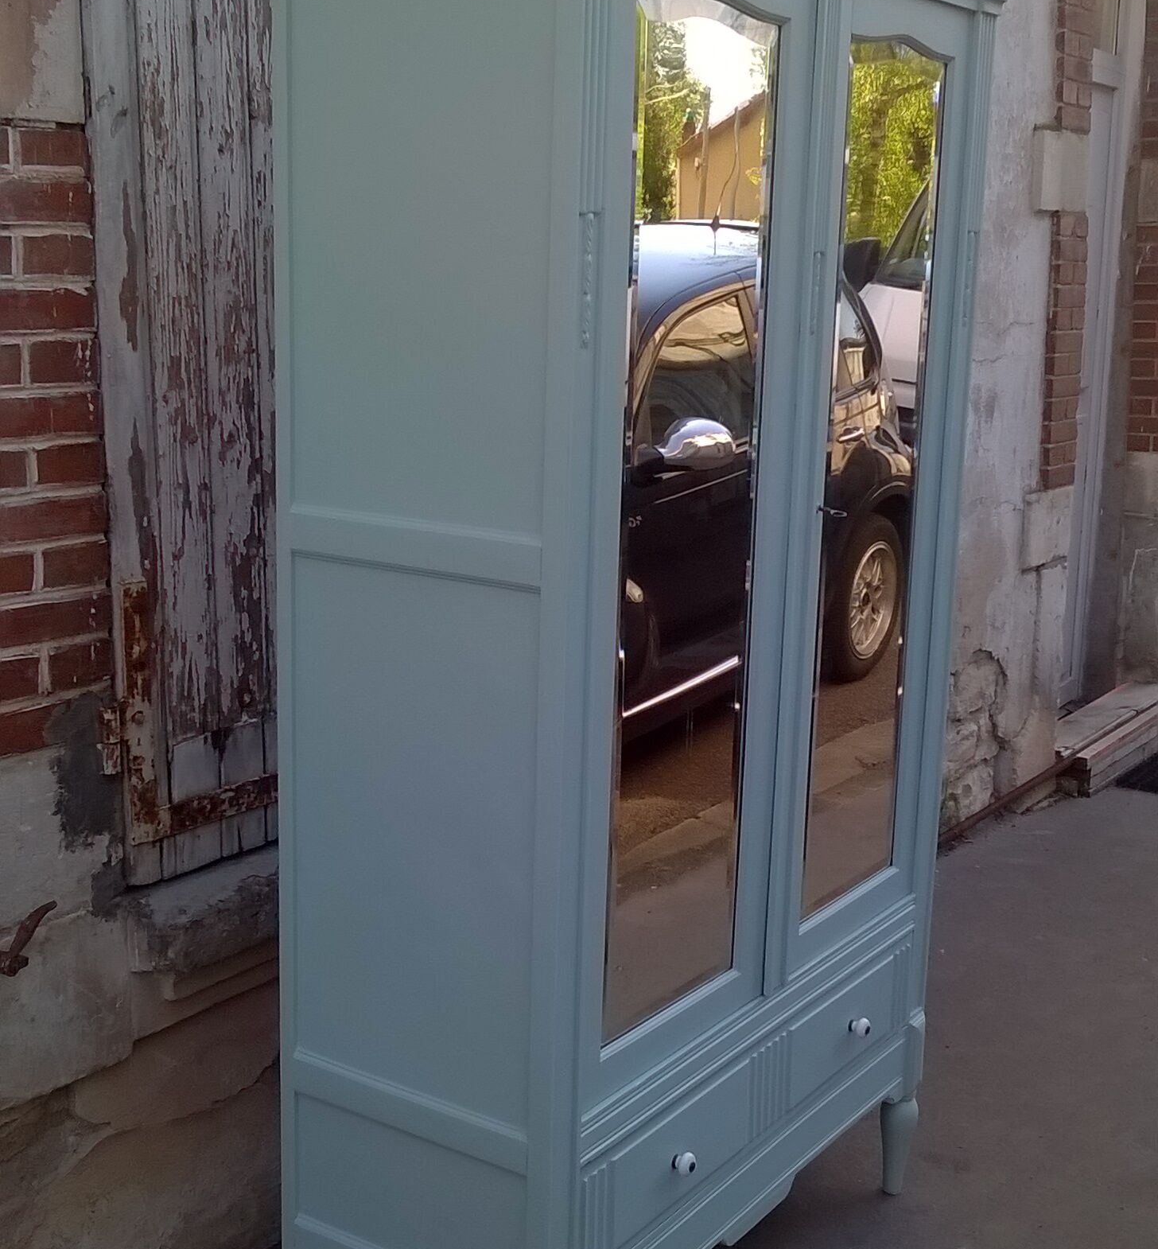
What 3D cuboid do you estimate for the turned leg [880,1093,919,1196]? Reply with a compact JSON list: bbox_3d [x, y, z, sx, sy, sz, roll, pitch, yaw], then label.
[{"bbox_3d":[0.534,0.867,3.030,0.066,0.187,0.066,10,15,33],"label":"turned leg"}]

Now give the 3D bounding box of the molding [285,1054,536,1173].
[{"bbox_3d":[-0.206,0.594,2.214,0.367,0.056,0.020,10,15,33],"label":"molding"}]

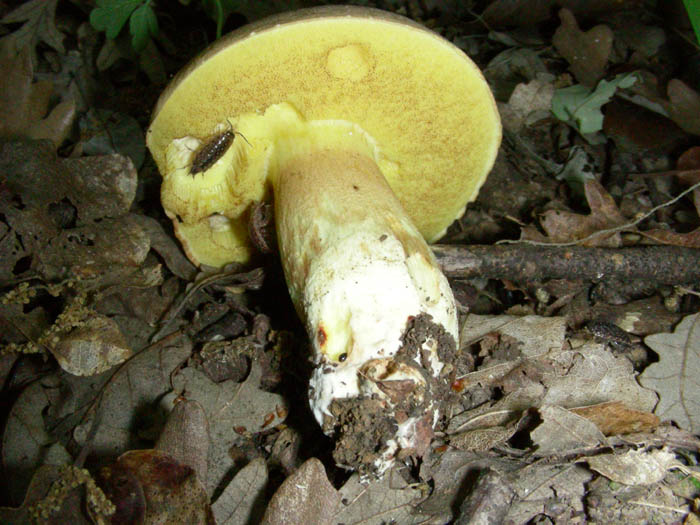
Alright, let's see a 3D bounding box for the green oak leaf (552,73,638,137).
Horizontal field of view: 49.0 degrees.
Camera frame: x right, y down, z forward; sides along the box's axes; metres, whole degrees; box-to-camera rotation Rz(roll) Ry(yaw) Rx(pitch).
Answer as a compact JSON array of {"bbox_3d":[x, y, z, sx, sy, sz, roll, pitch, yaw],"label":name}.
[{"bbox_3d":[0.115,-0.074,0.360,0.040,0.022,0.028,10,32,16],"label":"green oak leaf"}]

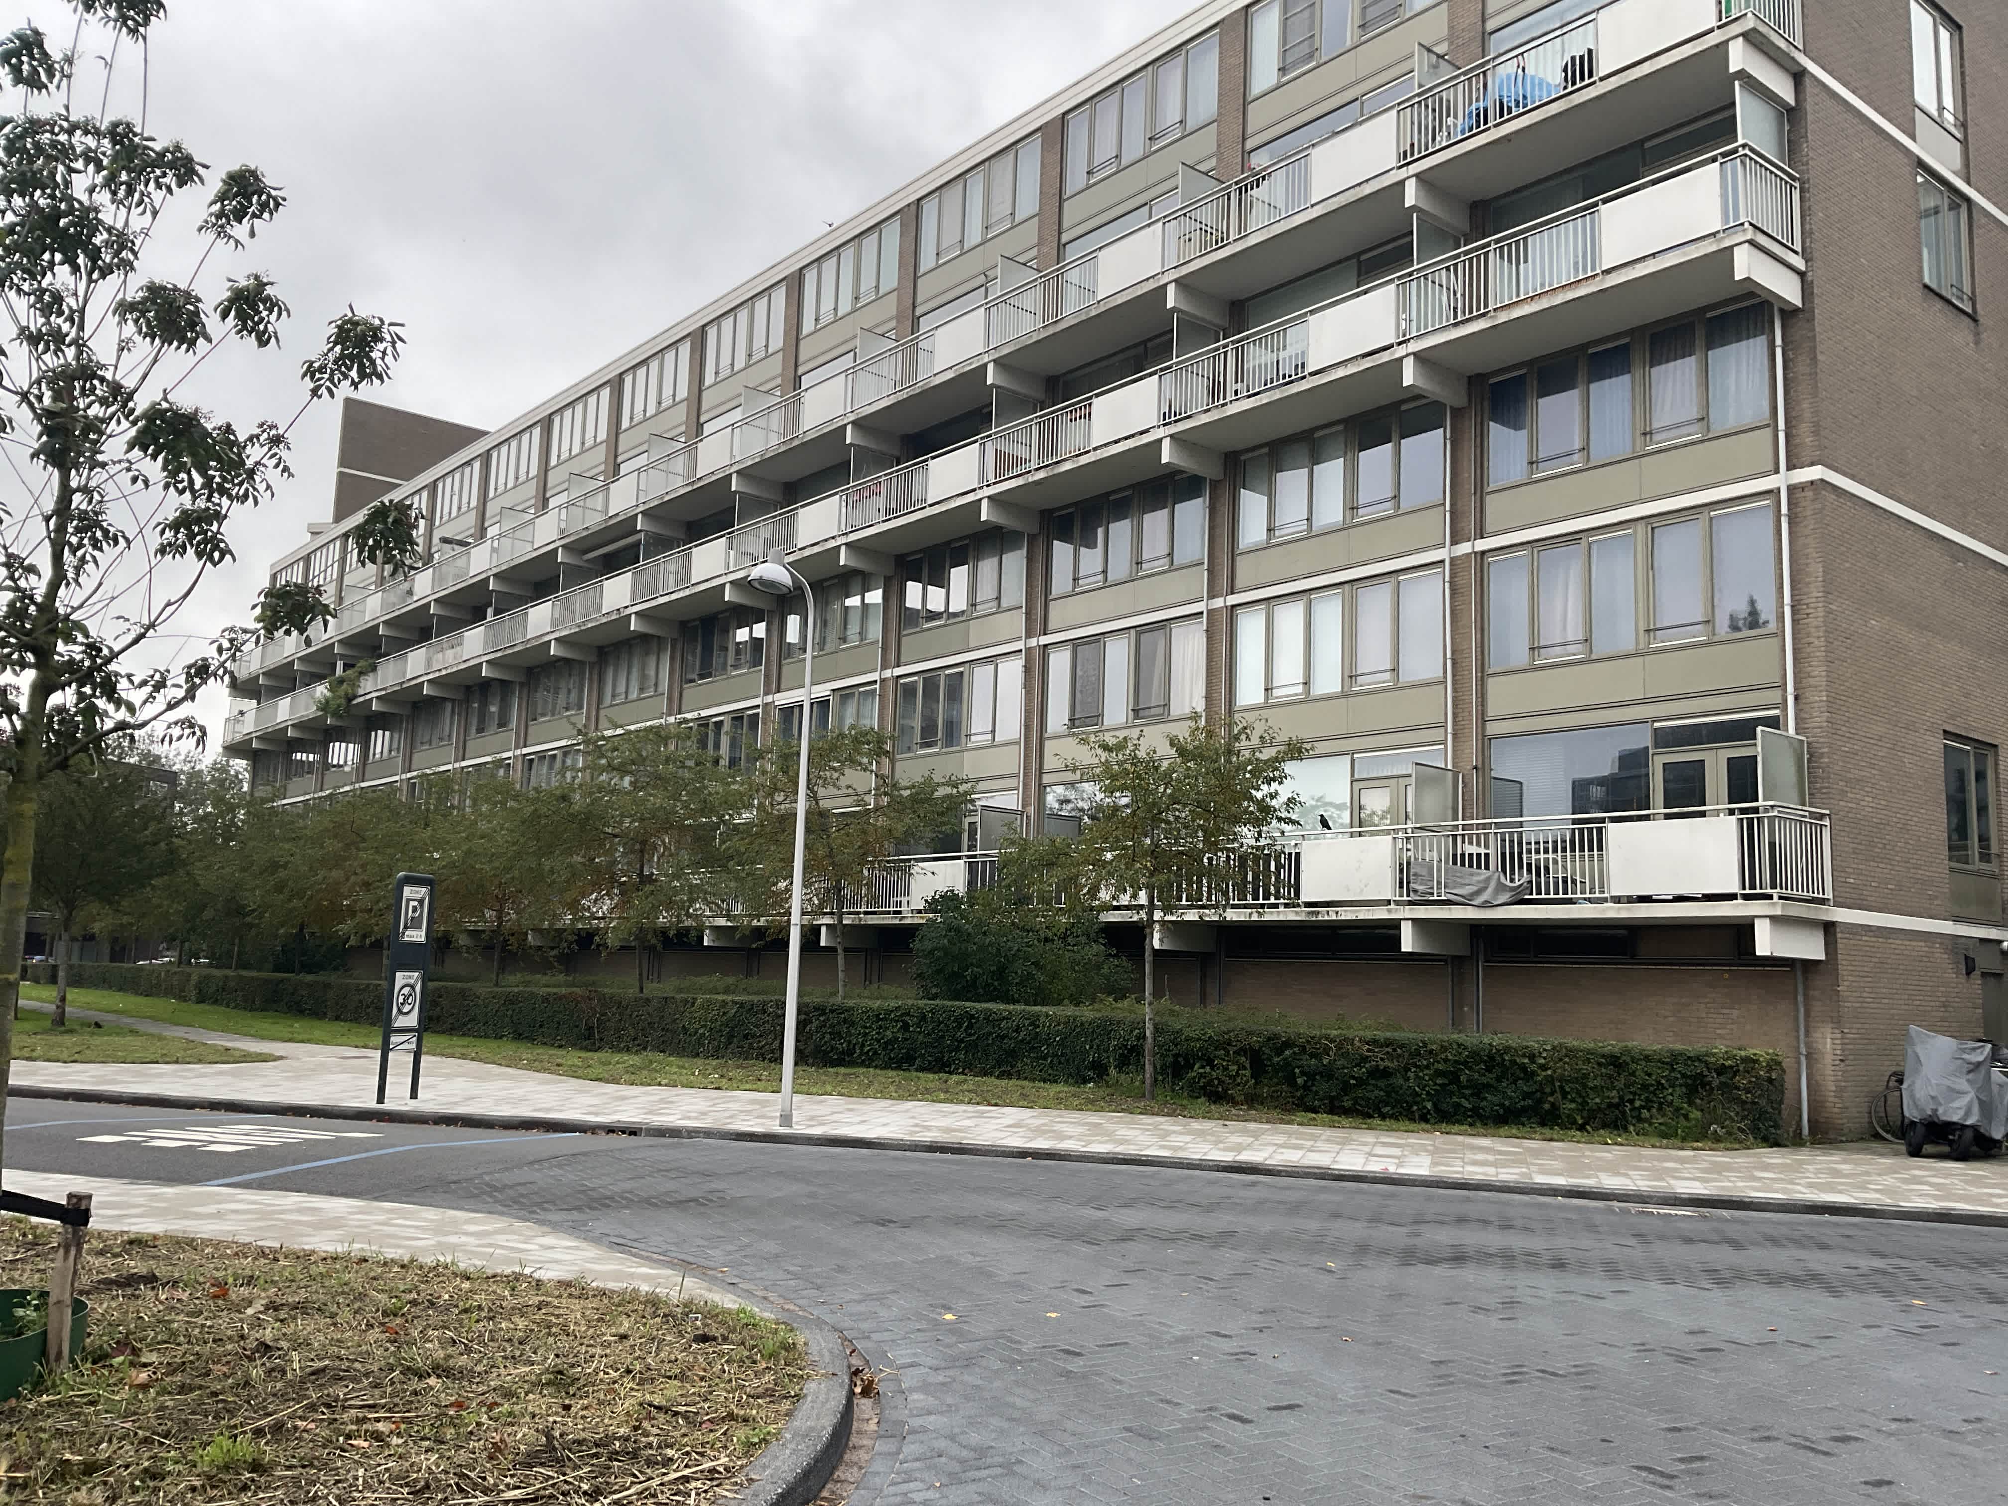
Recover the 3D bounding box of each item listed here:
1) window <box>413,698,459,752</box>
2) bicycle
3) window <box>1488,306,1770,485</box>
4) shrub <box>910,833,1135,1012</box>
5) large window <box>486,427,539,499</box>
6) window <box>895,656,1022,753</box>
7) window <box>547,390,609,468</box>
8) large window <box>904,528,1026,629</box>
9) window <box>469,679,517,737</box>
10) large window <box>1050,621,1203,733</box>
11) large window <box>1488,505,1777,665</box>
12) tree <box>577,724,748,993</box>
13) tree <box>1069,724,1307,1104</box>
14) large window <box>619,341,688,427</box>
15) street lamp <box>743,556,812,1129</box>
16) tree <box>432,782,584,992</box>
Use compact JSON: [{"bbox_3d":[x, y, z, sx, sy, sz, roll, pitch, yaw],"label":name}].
[{"bbox_3d":[-20.255,-1.086,60.208,0.150,1.760,4.300,8,-10,-38],"label":"window"},{"bbox_3d":[11.096,4.045,19.690,1.780,1.060,0.550,-1,-9,20],"label":"bicycle"},{"bbox_3d":[8.604,-4.929,23.496,0.150,1.690,4.260,9,-10,-38],"label":"window"},{"bbox_3d":[0.305,3.521,29.221,3.700,4.000,3.200,2,-8,1],"label":"shrub"},{"bbox_3d":[-16.704,-9.852,57.345,0.150,1.760,4.300,8,-10,-38],"label":"large window"},{"bbox_3d":[-0.969,-0.945,34.686,0.150,1.700,4.170,8,-10,-38],"label":"window"},{"bbox_3d":[-13.202,-10.078,52.324,0.150,1.710,4.260,9,-10,-38],"label":"window"},{"bbox_3d":[-0.888,-3.621,35.073,0.150,1.670,4.150,8,-10,-38],"label":"large window"},{"bbox_3d":[-16.457,-1.434,54.103,0.150,1.670,3.800,8,-10,-38],"label":"window"},{"bbox_3d":[2.169,-1.385,30.850,0.150,1.700,4.160,8,-10,-38],"label":"large window"},{"bbox_3d":[8.487,-2.204,23.103,0.150,1.700,4.260,9,-10,-38],"label":"large window"},{"bbox_3d":[-7.393,2.745,36.117,3.800,6.700,3.800,9,-10,-38],"label":"tree"},{"bbox_3d":[2.561,2.167,23.470,3.150,5.250,3.150,1,-8,6],"label":"tree"},{"bbox_3d":[-10.037,-10.512,48.374,0.150,1.710,4.260,9,-10,-38],"label":"large window"},{"bbox_3d":[-2.370,0.918,17.480,0.470,5.880,1.050,-3,-9,29],"label":"street lamp"},{"bbox_3d":[-12.103,3.735,41.408,3.900,6.171,3.900,8,-10,-38],"label":"tree"}]

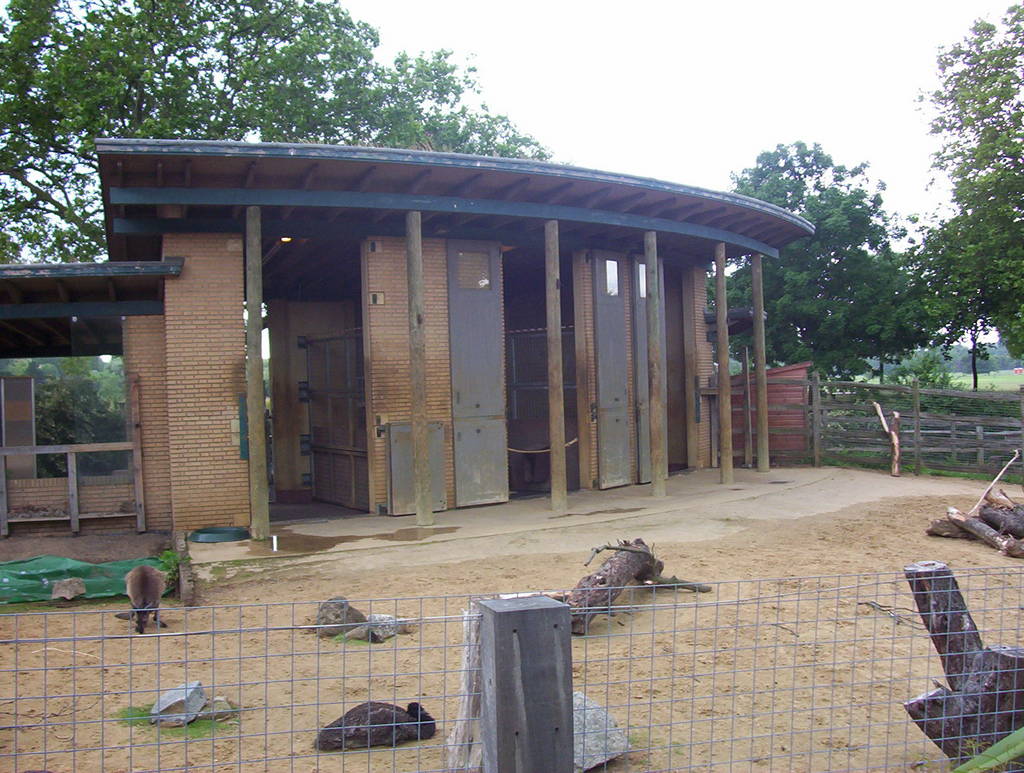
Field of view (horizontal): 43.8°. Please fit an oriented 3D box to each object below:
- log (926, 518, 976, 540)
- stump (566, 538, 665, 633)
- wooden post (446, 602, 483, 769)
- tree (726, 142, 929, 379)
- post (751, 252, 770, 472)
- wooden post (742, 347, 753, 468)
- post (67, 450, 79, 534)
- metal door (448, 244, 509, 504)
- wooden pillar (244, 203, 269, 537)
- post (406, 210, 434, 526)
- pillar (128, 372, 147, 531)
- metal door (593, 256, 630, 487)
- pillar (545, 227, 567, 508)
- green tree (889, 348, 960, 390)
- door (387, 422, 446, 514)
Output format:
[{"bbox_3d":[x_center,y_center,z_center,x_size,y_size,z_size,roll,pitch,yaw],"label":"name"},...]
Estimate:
[{"bbox_3d":[4.846,1.559,13.900,0.750,0.200,0.260,-1,0,31],"label":"log"},{"bbox_3d":[0.866,1.661,10.800,0.430,0.442,2.150,-2,1,20],"label":"stump"},{"bbox_3d":[-0.202,1.459,6.200,0.240,0.840,0.240,-2,0,0],"label":"wooden post"},{"bbox_3d":[10.327,-3.369,42.033,6.300,9.340,6.300,-2,0,0],"label":"tree"},{"bbox_3d":[4.582,-0.426,23.500,0.210,4.020,0.210,-1,0,28],"label":"post"},{"bbox_3d":[4.669,0.412,25.290,0.130,2.392,0.130,-2,0,-5],"label":"wooden post"},{"bbox_3d":[-5.885,1.418,17.095,0.103,1.108,0.100,-3,0,-12],"label":"post"},{"bbox_3d":[-0.496,-0.196,19.338,0.996,3.989,0.070,-2,1,-39],"label":"metal door"},{"bbox_3d":[-3.207,-0.168,16.102,0.220,4.206,0.220,-1,1,-20],"label":"wooden pillar"},{"bbox_3d":[-1.193,-0.233,16.500,0.215,4.050,0.215,-2,0,-30],"label":"post"},{"bbox_3d":[-5.041,0.896,17.191,0.115,2.144,0.110,-2,0,-12],"label":"pillar"},{"bbox_3d":[1.656,-0.254,20.900,0.080,3.820,0.800,-1,1,41],"label":"metal door"},{"bbox_3d":[0.611,-0.278,17.700,0.215,4.030,0.215,-2,0,0],"label":"pillar"},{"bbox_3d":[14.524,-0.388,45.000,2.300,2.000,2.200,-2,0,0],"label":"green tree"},{"bbox_3d":[-1.374,1.186,18.518,0.962,1.284,0.070,-2,1,-37],"label":"door"}]

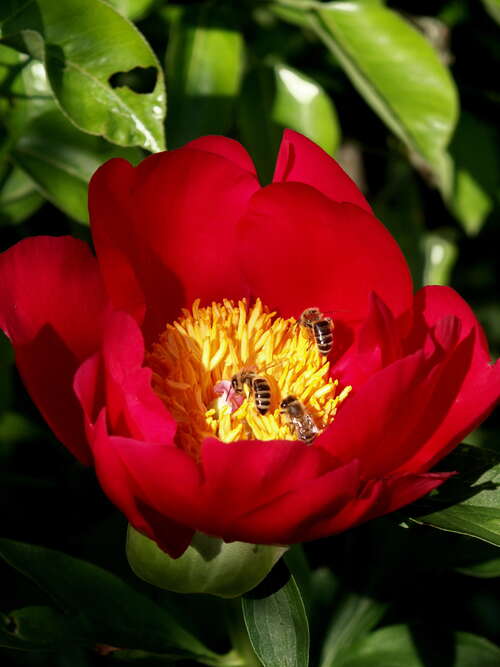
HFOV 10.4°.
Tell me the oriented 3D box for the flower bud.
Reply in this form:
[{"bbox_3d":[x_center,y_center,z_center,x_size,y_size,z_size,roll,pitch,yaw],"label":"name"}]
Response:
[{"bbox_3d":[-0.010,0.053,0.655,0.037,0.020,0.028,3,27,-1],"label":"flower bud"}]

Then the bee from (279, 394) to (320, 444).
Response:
[{"bbox_3d":[0.012,0.021,0.650,0.006,0.005,0.013,-25,72,0],"label":"bee"}]

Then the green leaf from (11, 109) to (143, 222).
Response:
[{"bbox_3d":[-0.045,-0.045,0.735,0.040,0.010,0.034,11,56,0],"label":"green leaf"}]

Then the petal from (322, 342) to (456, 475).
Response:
[{"bbox_3d":[0.033,0.018,0.645,0.015,0.037,0.028,25,28,-50],"label":"petal"}]

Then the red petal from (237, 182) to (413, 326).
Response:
[{"bbox_3d":[0.018,-0.018,0.675,0.045,0.040,0.016,7,6,12],"label":"red petal"}]

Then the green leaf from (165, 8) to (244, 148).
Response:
[{"bbox_3d":[-0.013,-0.073,0.790,0.022,0.044,0.010,0,-6,-3],"label":"green leaf"}]

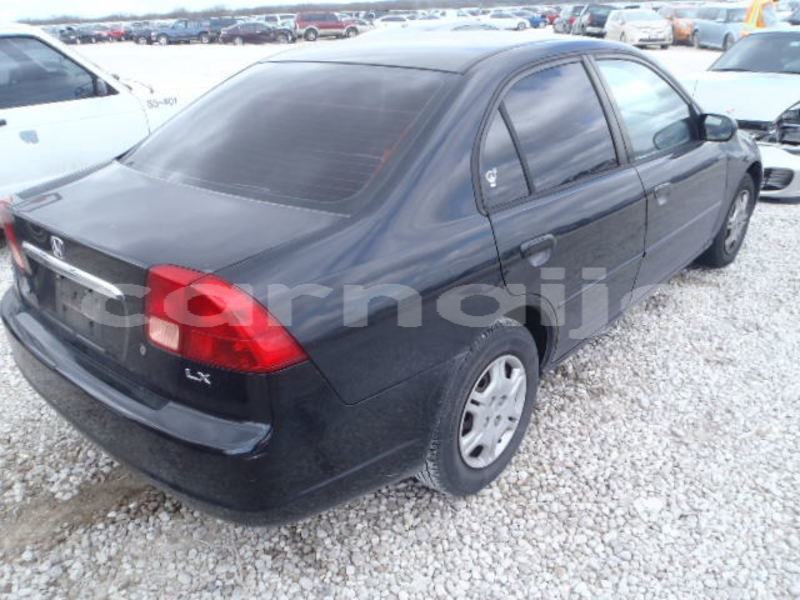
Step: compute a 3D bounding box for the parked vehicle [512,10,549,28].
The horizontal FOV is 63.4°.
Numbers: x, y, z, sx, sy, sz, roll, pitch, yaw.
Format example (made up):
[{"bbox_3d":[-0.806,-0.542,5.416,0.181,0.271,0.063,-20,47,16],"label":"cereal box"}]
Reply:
[{"bbox_3d":[11.152,-24.874,57.503,4.400,1.460,1.770,7,26,20],"label":"parked vehicle"}]

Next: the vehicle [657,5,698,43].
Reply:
[{"bbox_3d":[12.573,-12.261,28.800,1.770,1.500,4.300,0,24,4],"label":"vehicle"}]

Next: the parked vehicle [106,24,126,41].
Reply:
[{"bbox_3d":[-27.267,-25.635,62.141,1.750,1.460,4.400,-1,24,3],"label":"parked vehicle"}]

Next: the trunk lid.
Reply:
[{"bbox_3d":[-0.744,-0.108,1.915,1.330,0.430,0.510,18,30,37],"label":"trunk lid"}]

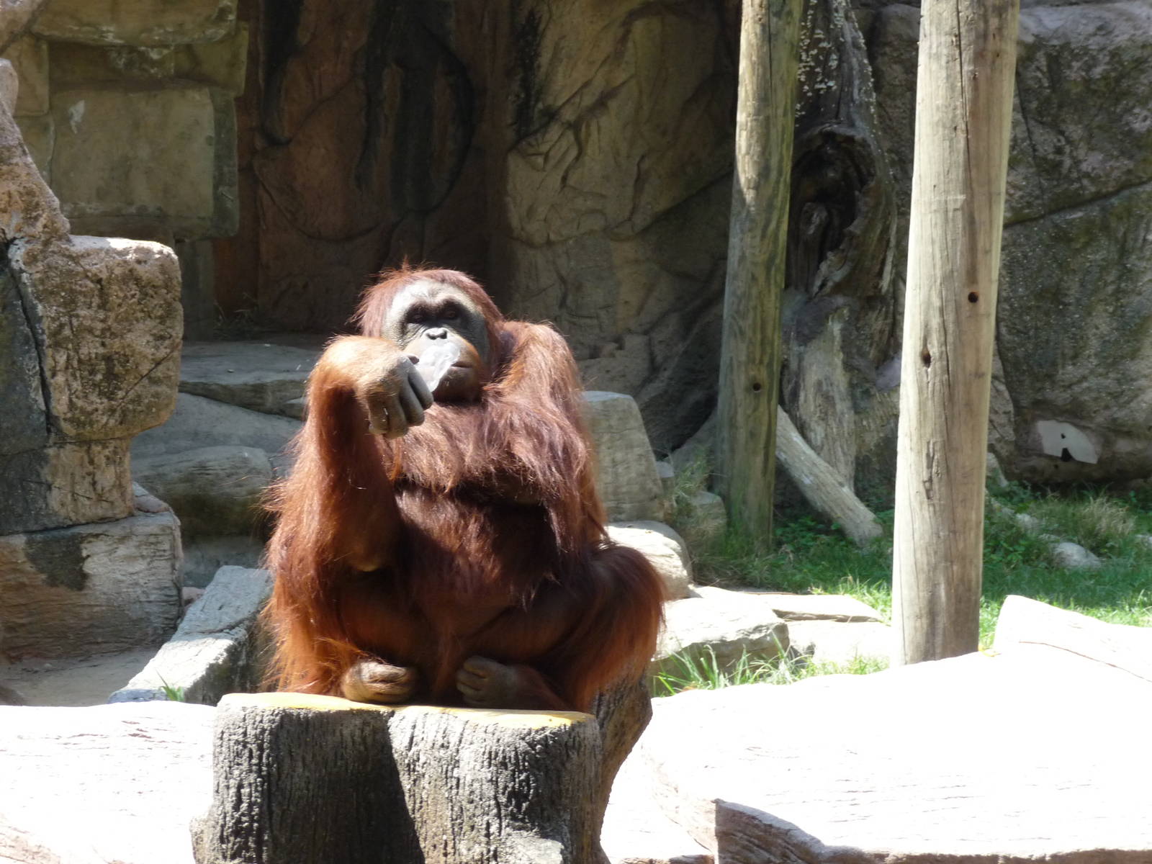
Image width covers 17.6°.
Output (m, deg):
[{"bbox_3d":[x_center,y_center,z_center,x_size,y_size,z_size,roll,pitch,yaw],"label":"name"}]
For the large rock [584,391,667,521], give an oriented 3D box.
[{"bbox_3d":[0.105,0.077,11.900,0.321,0.381,0.300,1,7,-5],"label":"large rock"}]

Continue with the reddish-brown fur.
[{"bbox_3d":[-0.217,0.095,7.000,0.712,0.785,0.550,1,7,-3],"label":"reddish-brown fur"}]

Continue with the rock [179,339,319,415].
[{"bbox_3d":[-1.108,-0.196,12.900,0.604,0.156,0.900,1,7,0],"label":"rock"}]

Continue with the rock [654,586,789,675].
[{"bbox_3d":[0.337,0.525,9.900,0.425,0.144,0.500,1,7,0],"label":"rock"}]

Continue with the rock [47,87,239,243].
[{"bbox_3d":[-1.633,-1.015,14.000,0.646,0.543,0.400,2,7,6],"label":"rock"}]

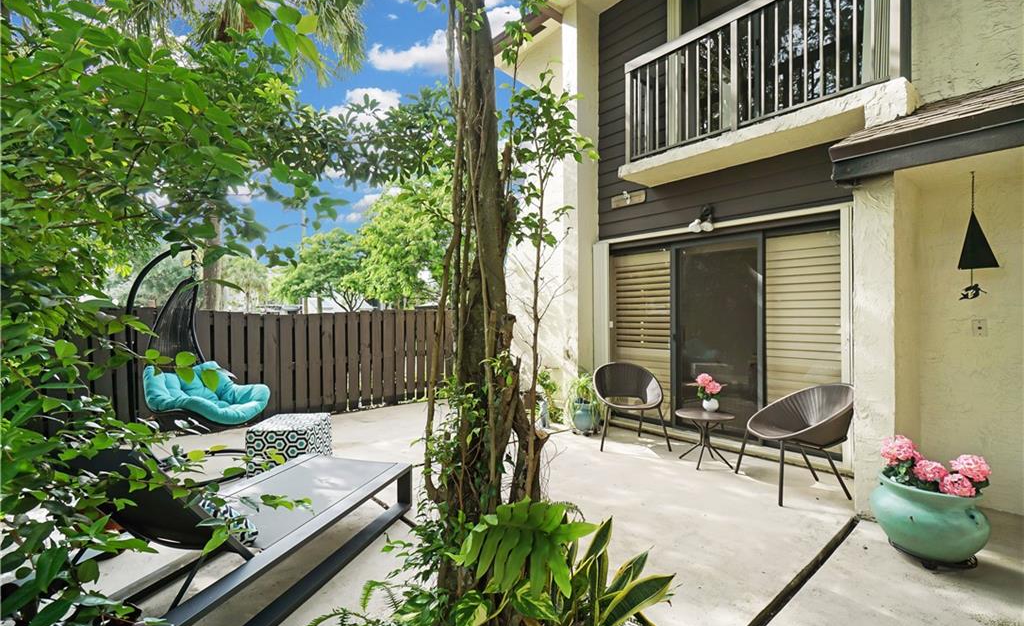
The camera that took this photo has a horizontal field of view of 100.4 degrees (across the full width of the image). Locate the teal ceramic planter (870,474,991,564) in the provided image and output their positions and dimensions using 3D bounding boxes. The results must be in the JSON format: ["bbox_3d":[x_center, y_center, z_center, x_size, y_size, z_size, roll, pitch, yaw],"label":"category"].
[{"bbox_3d":[2.342,1.134,2.402,0.485,0.370,0.485,0,0,-42],"label":"teal ceramic planter"}]

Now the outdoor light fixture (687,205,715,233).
[{"bbox_3d":[1.945,-0.970,4.377,0.230,0.270,0.260,0,0,-42],"label":"outdoor light fixture"}]

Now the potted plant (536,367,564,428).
[{"bbox_3d":[0.460,1.013,5.202,0.360,0.720,0.360,0,0,-42],"label":"potted plant"}]

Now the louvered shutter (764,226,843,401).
[{"bbox_3d":[2.653,0.251,3.911,0.060,1.960,0.630,0,0,-42],"label":"louvered shutter"}]

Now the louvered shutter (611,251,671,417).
[{"bbox_3d":[1.541,0.268,5.144,0.060,1.970,0.790,0,0,-42],"label":"louvered shutter"}]

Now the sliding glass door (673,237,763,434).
[{"bbox_3d":[2.107,0.239,4.442,0.070,2.020,0.920,0,0,-42],"label":"sliding glass door"}]

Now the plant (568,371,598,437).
[{"bbox_3d":[0.830,1.020,4.952,0.360,0.710,0.360,0,0,0],"label":"plant"}]

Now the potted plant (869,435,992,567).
[{"bbox_3d":[2.342,1.037,2.403,0.500,0.620,0.500,0,0,-42],"label":"potted plant"}]

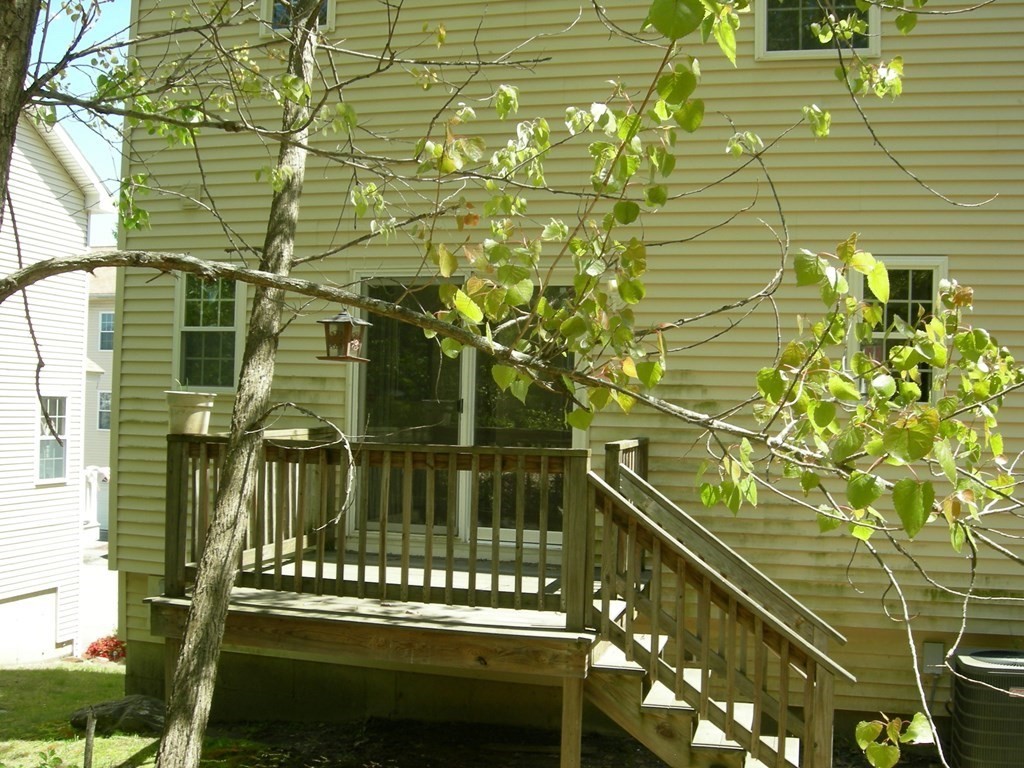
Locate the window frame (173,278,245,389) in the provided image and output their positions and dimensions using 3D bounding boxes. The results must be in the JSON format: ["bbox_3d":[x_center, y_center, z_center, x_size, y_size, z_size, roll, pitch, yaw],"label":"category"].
[{"bbox_3d":[-2.366,-0.414,8.328,0.620,0.960,0.100,1,-1,14],"label":"window frame"}]

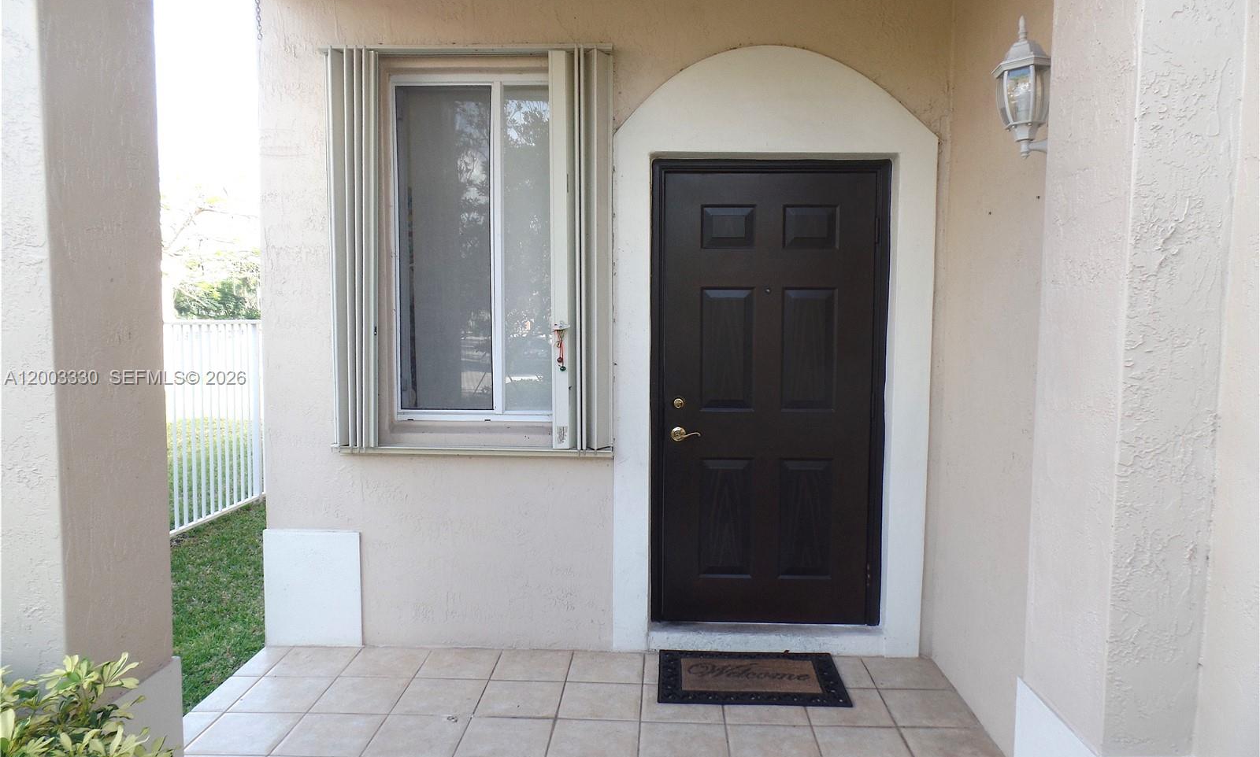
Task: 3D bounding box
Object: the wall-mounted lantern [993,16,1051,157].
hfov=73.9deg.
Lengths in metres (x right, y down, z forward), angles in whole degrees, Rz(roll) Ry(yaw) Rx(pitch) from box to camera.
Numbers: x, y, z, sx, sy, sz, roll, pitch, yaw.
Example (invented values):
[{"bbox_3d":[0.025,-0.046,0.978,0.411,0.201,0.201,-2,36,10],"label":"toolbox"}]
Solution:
[{"bbox_3d":[1.168,-0.849,2.438,0.210,0.405,0.172,1,4,2],"label":"wall-mounted lantern"}]

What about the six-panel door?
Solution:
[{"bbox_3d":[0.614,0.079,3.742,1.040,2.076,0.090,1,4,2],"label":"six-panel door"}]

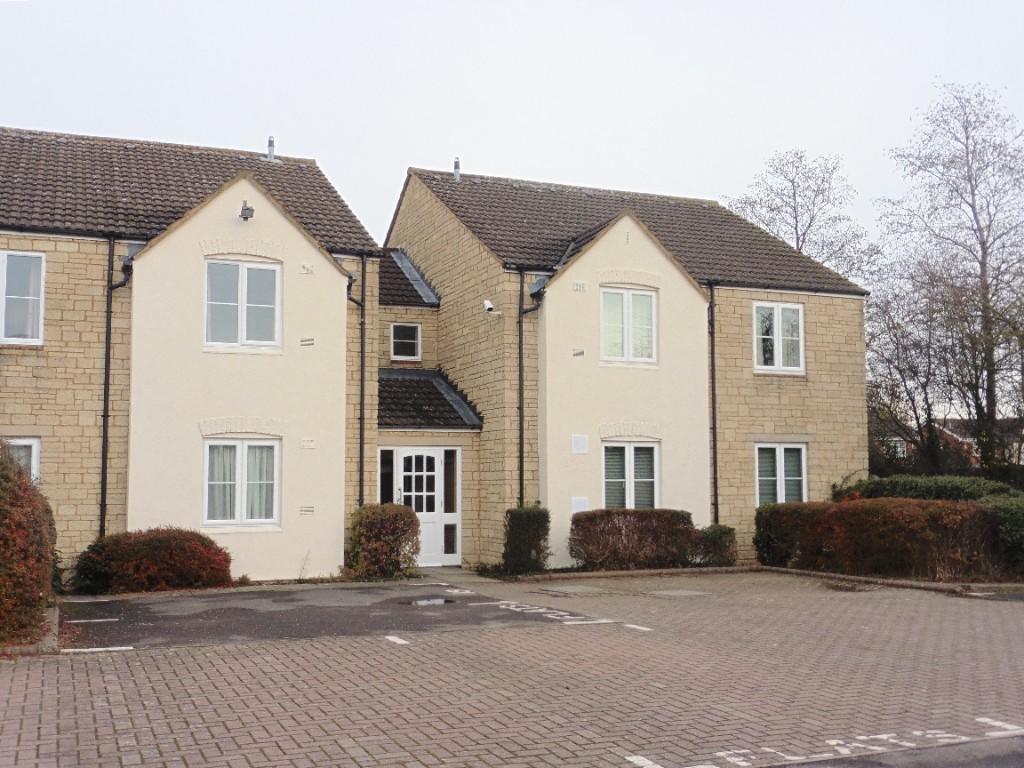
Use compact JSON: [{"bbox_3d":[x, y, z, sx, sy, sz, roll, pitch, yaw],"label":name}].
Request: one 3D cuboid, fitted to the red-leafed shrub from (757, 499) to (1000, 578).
[{"bbox_3d":[5.748,2.414,16.046,3.450,1.120,1.100,-4,-6,41],"label":"red-leafed shrub"}]

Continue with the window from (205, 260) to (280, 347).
[{"bbox_3d":[-4.020,-1.200,15.116,1.097,1.296,0.100,2,-5,-22],"label":"window"}]

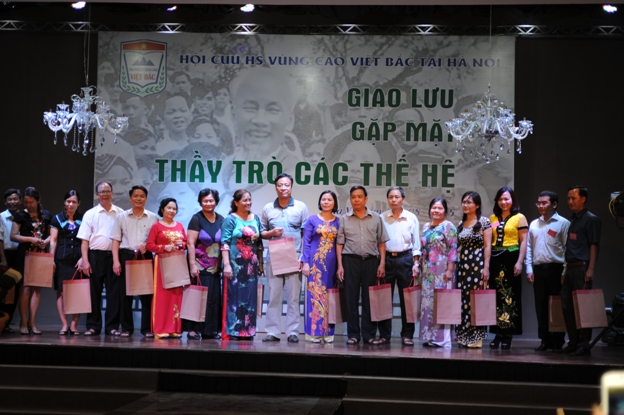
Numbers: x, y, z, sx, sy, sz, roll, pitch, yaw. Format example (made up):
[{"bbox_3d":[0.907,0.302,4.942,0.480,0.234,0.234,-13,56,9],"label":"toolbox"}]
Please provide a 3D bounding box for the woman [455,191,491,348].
[{"bbox_3d":[1.669,0.643,11.850,0.420,1.620,0.310,0,-3,24],"label":"woman"}]

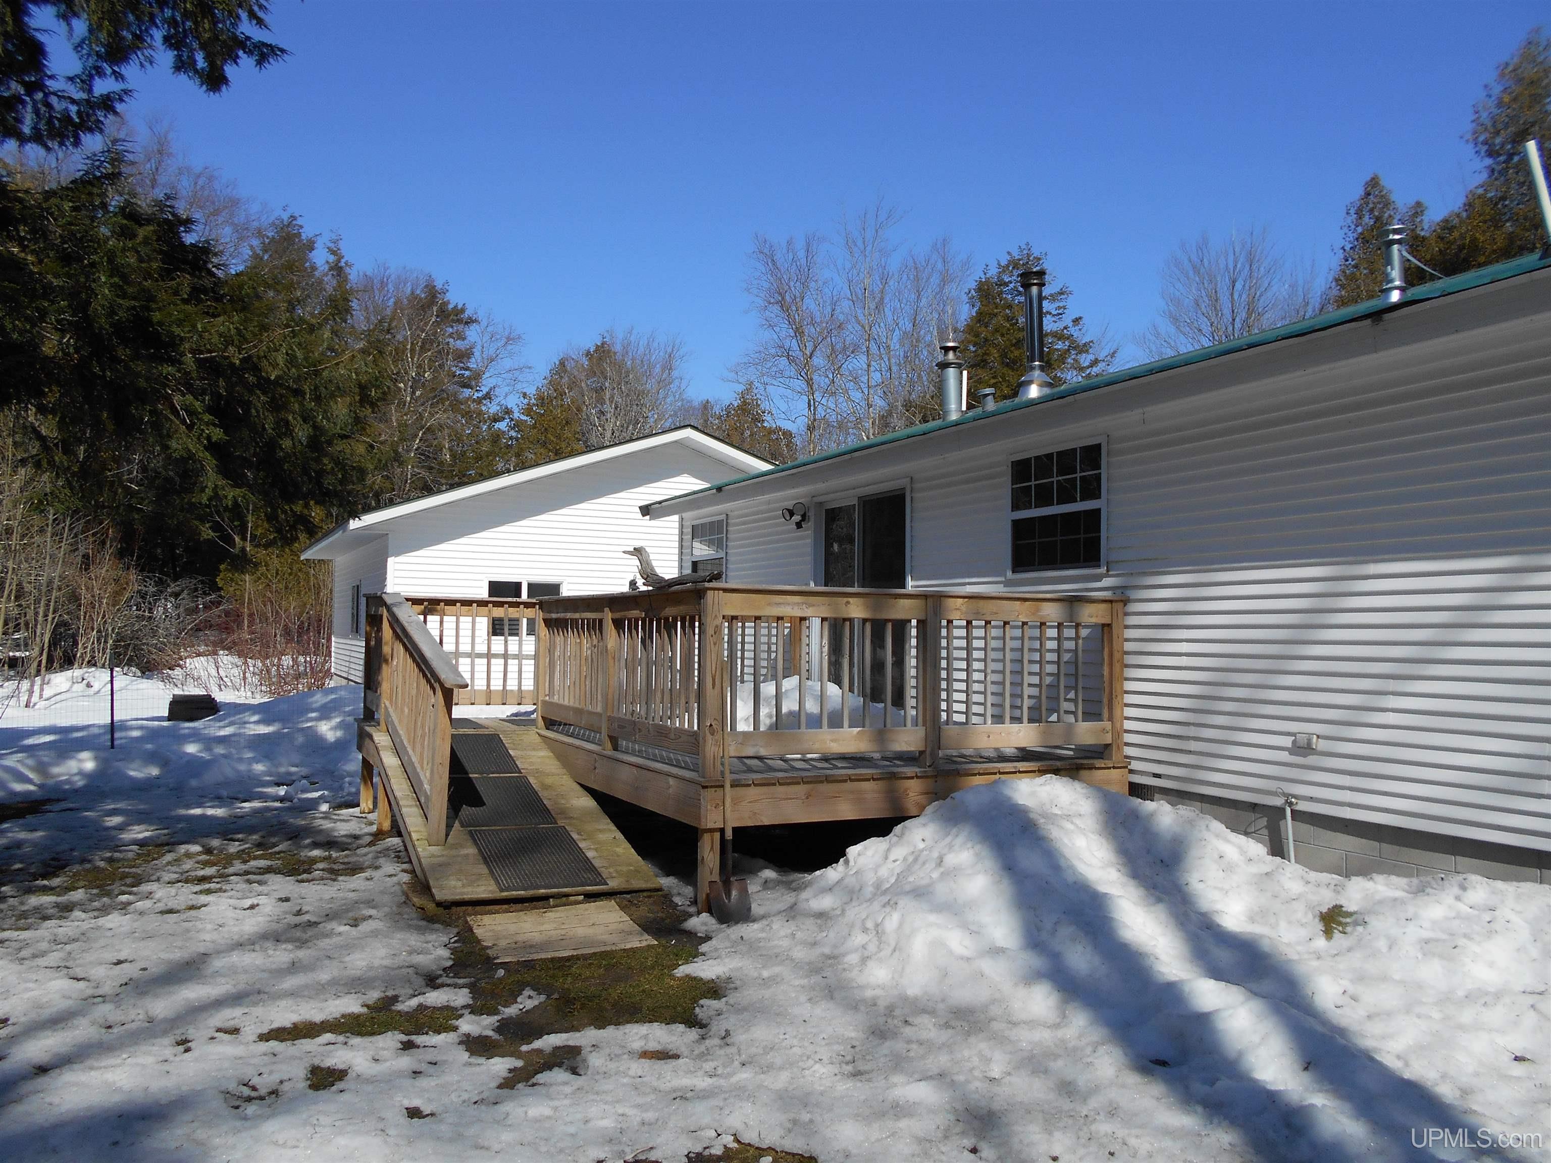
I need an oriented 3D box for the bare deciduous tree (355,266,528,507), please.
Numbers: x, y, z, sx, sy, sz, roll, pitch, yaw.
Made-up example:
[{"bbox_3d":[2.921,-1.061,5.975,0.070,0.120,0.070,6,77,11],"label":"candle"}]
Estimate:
[{"bbox_3d":[-9.253,-2.949,31.726,5.000,11.457,5.000,2,-3,-27],"label":"bare deciduous tree"}]

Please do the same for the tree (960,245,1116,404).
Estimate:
[{"bbox_3d":[6.115,-2.578,27.243,4.300,10.732,4.300,2,-3,-27],"label":"tree"}]

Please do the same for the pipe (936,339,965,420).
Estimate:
[{"bbox_3d":[1.900,-2.163,12.600,0.308,0.860,0.308,1,-3,0],"label":"pipe"}]

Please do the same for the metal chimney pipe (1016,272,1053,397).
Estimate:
[{"bbox_3d":[2.776,-2.654,12.500,0.363,1.421,0.363,1,-3,0],"label":"metal chimney pipe"}]

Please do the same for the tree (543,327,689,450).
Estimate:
[{"bbox_3d":[-5.003,-2.409,35.740,4.800,10.885,4.800,2,-3,-27],"label":"tree"}]

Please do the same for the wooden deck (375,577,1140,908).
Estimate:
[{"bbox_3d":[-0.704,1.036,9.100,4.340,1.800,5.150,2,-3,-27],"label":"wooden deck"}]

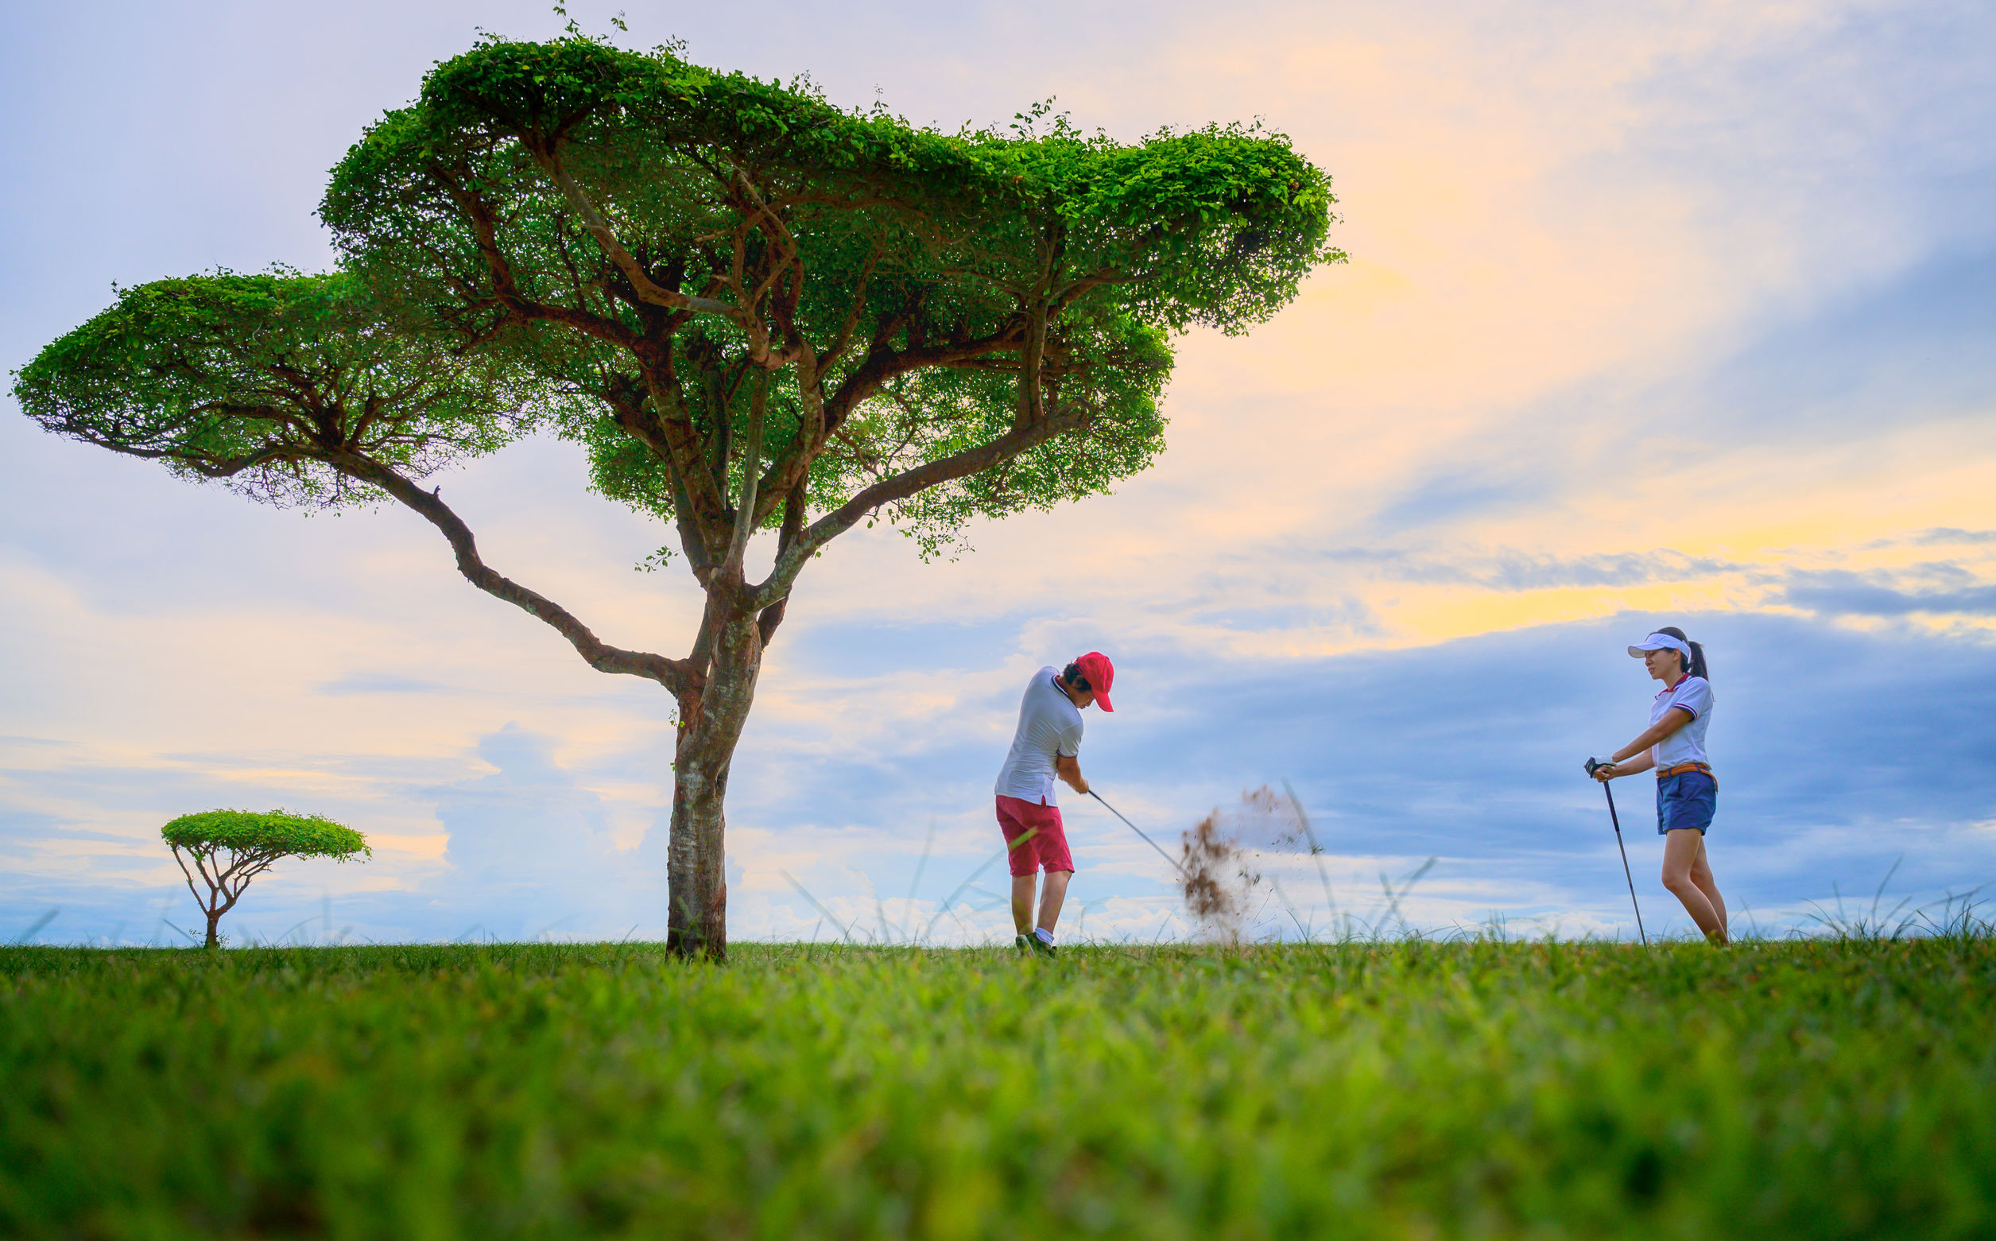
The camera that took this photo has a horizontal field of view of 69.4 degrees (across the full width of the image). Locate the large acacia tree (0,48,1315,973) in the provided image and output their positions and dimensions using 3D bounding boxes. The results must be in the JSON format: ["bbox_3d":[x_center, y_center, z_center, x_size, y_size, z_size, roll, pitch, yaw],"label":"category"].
[{"bbox_3d":[-1.900,-0.343,7.969,7.000,4.400,5.400,0,-13,0],"label":"large acacia tree"}]

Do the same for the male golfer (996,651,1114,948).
[{"bbox_3d":[0.297,0.930,7.478,0.580,1.580,0.530,10,-16,-38],"label":"male golfer"}]

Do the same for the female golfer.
[{"bbox_3d":[3.210,0.830,6.988,0.640,1.620,0.460,3,-13,-15],"label":"female golfer"}]

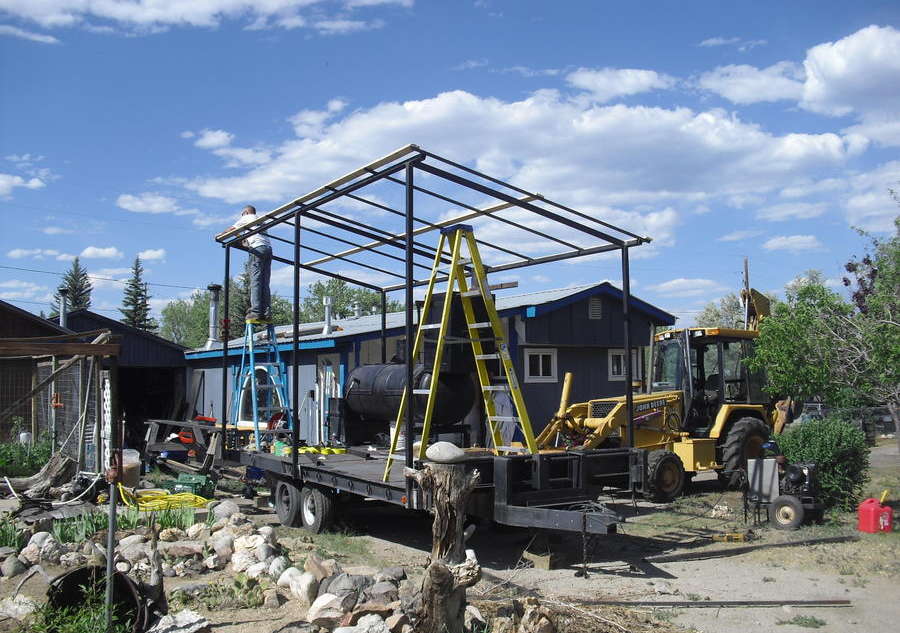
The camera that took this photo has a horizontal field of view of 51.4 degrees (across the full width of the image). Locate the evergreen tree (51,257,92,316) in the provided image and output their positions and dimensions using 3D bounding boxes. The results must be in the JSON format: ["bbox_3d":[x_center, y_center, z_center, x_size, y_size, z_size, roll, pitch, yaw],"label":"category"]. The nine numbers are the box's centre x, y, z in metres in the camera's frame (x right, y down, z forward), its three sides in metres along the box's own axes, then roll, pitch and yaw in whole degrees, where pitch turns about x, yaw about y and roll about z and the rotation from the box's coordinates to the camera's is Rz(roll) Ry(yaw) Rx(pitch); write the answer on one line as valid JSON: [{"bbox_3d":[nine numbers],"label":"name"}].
[{"bbox_3d":[-22.000,1.300,55.000,4.200,9.500,4.200,0,-4,0],"label":"evergreen tree"}]

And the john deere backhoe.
[{"bbox_3d":[3.700,1.250,15.900,6.400,3.400,2.200,2,-5,-28],"label":"john deere backhoe"}]

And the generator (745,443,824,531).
[{"bbox_3d":[3.800,1.930,10.600,0.850,0.850,0.650,-1,-5,11],"label":"generator"}]

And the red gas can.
[{"bbox_3d":[4.680,2.200,10.350,0.340,0.380,0.250,2,-5,-25],"label":"red gas can"}]

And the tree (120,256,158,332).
[{"bbox_3d":[-18.200,1.200,55.000,3.700,9.600,3.700,0,-4,0],"label":"tree"}]

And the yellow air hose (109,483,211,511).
[{"bbox_3d":[-3.520,2.240,11.500,1.150,0.220,0.900,0,-4,0],"label":"yellow air hose"}]

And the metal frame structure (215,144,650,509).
[{"bbox_3d":[-0.632,0.300,11.063,2.703,3.101,5.883,2,-4,-29],"label":"metal frame structure"}]

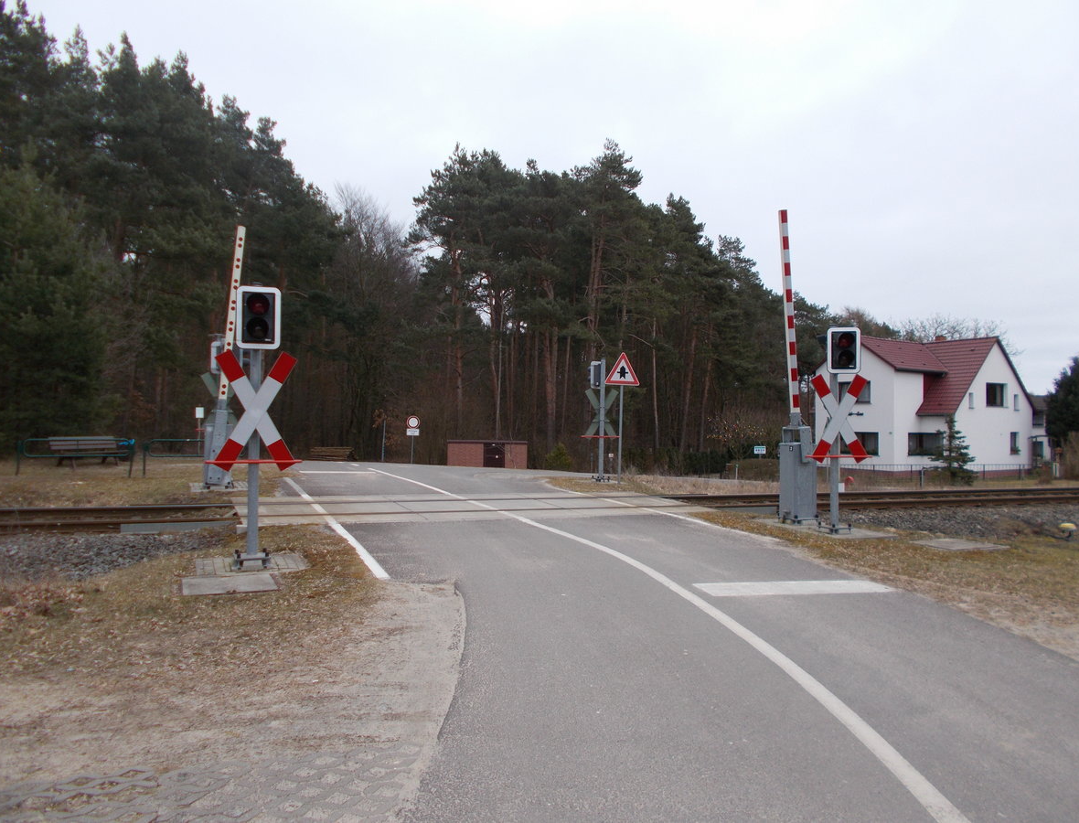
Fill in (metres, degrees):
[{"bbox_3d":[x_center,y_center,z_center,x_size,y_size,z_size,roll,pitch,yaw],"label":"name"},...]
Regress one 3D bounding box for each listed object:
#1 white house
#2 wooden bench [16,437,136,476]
[{"bbox_3d":[22.100,-0.450,46.800,11.800,7.700,8.300,1,-1,-33],"label":"white house"},{"bbox_3d":[-11.257,1.051,20.600,0.680,0.820,1.950,0,-1,23],"label":"wooden bench"}]

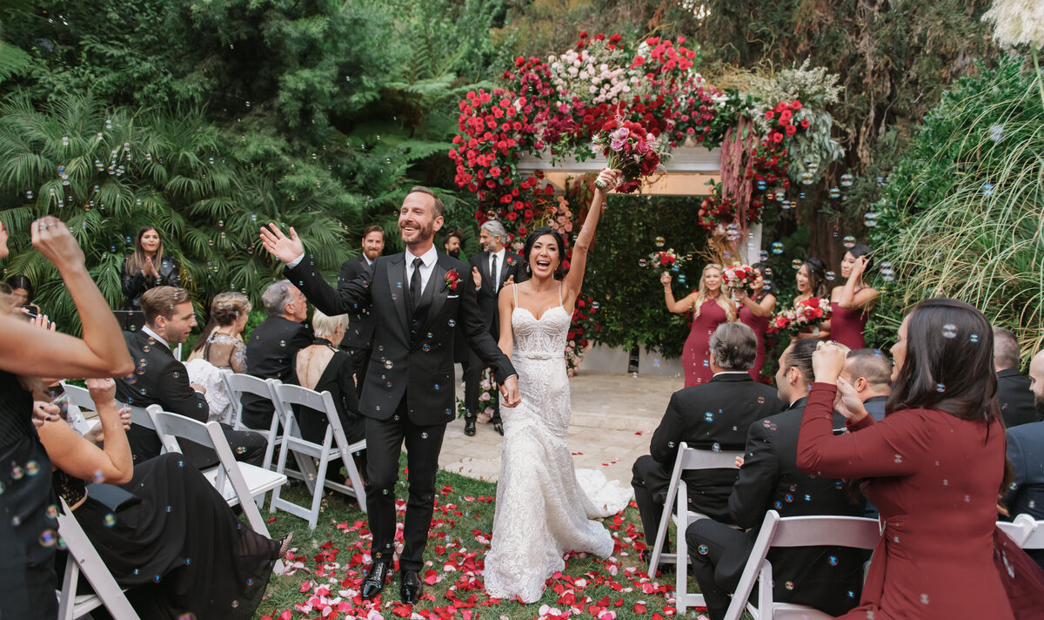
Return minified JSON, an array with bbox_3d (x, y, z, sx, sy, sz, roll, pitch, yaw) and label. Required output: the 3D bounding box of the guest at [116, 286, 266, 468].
[{"bbox_3d":[-1.675,0.551,3.611,0.820,1.320,0.540,0,6,-30],"label":"guest"}]

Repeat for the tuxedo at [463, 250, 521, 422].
[{"bbox_3d":[-0.231,0.231,6.050,0.570,1.500,0.340,3,3,0],"label":"tuxedo"}]

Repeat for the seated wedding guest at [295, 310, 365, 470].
[{"bbox_3d":[-1.094,0.583,4.174,0.460,1.220,0.700,5,4,32],"label":"seated wedding guest"}]

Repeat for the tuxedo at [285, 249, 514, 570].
[{"bbox_3d":[-0.552,0.464,3.186,0.980,1.490,0.450,2,3,-12],"label":"tuxedo"}]

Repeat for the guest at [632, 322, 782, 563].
[{"bbox_3d":[0.903,0.701,3.385,0.620,1.300,0.700,3,3,-5],"label":"guest"}]

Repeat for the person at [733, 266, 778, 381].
[{"bbox_3d":[1.967,0.418,6.048,0.460,1.675,0.450,6,4,40],"label":"person"}]

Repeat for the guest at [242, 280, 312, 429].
[{"bbox_3d":[-1.430,0.479,4.467,0.520,1.340,0.820,7,6,38],"label":"guest"}]

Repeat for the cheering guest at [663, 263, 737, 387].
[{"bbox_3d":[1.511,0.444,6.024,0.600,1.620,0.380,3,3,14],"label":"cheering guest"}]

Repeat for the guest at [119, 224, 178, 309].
[{"bbox_3d":[-3.230,0.136,6.019,0.520,1.720,0.420,1,3,-30],"label":"guest"}]

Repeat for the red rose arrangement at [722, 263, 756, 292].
[{"bbox_3d":[1.794,-0.270,5.750,0.270,0.240,0.260,6,4,40],"label":"red rose arrangement"}]

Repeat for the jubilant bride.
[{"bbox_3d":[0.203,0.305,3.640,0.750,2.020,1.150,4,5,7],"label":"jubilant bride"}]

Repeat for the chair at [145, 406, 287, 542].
[{"bbox_3d":[-1.396,0.844,3.224,0.450,0.775,0.450,5,4,33],"label":"chair"}]

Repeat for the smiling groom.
[{"bbox_3d":[-0.597,0.354,3.141,1.120,1.850,0.580,2,3,-12],"label":"smiling groom"}]

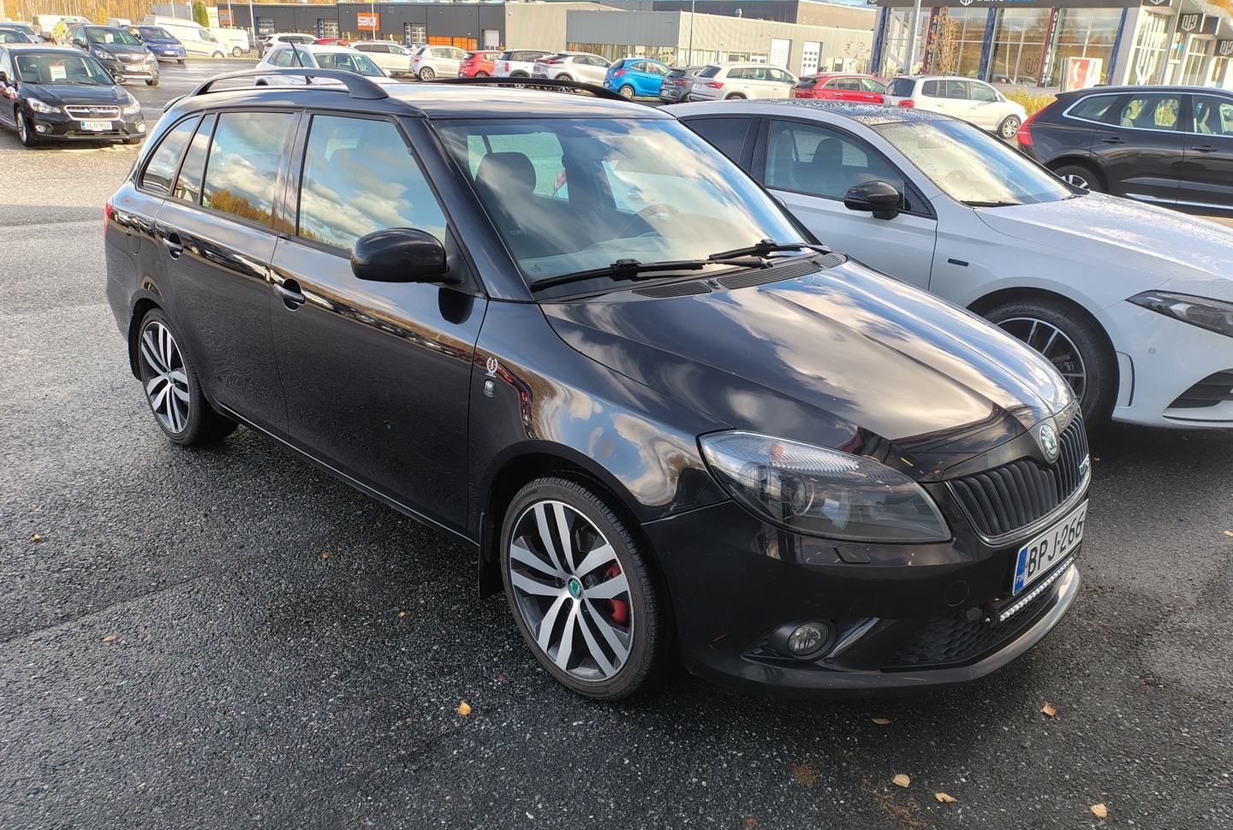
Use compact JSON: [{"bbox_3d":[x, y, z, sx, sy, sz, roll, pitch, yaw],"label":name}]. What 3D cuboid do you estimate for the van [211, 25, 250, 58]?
[{"bbox_3d":[-29.957,-27.485,65.729,5.100,1.940,1.950,-11,24,-32],"label":"van"}]

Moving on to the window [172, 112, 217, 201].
[{"bbox_3d":[-1.628,-0.997,3.453,0.230,0.355,0.025,19,7,39],"label":"window"}]

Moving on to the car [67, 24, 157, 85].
[{"bbox_3d":[-15.678,-11.168,27.599,1.780,1.640,4.280,-17,30,-39],"label":"car"}]

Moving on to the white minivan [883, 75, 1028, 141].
[{"bbox_3d":[10.350,-9.400,27.100,4.400,1.650,1.800,-3,20,-16],"label":"white minivan"}]

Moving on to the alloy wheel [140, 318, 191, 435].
[{"bbox_3d":[-1.861,-0.178,3.832,0.465,0.465,0.170,18,25,40],"label":"alloy wheel"}]

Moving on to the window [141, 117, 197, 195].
[{"bbox_3d":[-1.825,-1.066,3.628,0.461,0.322,0.060,20,7,42],"label":"window"}]

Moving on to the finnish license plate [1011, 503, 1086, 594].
[{"bbox_3d":[1.069,0.325,2.190,0.025,0.117,0.430,16,23,42],"label":"finnish license plate"}]

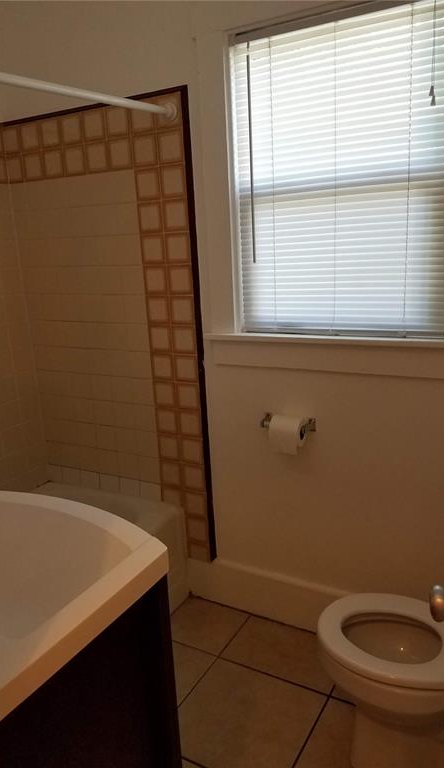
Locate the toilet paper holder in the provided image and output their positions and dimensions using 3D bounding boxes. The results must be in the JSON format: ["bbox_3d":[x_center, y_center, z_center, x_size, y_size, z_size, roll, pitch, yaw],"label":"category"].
[{"bbox_3d":[0.221,0.142,1.970,0.190,0.050,0.073,6,17,30],"label":"toilet paper holder"}]

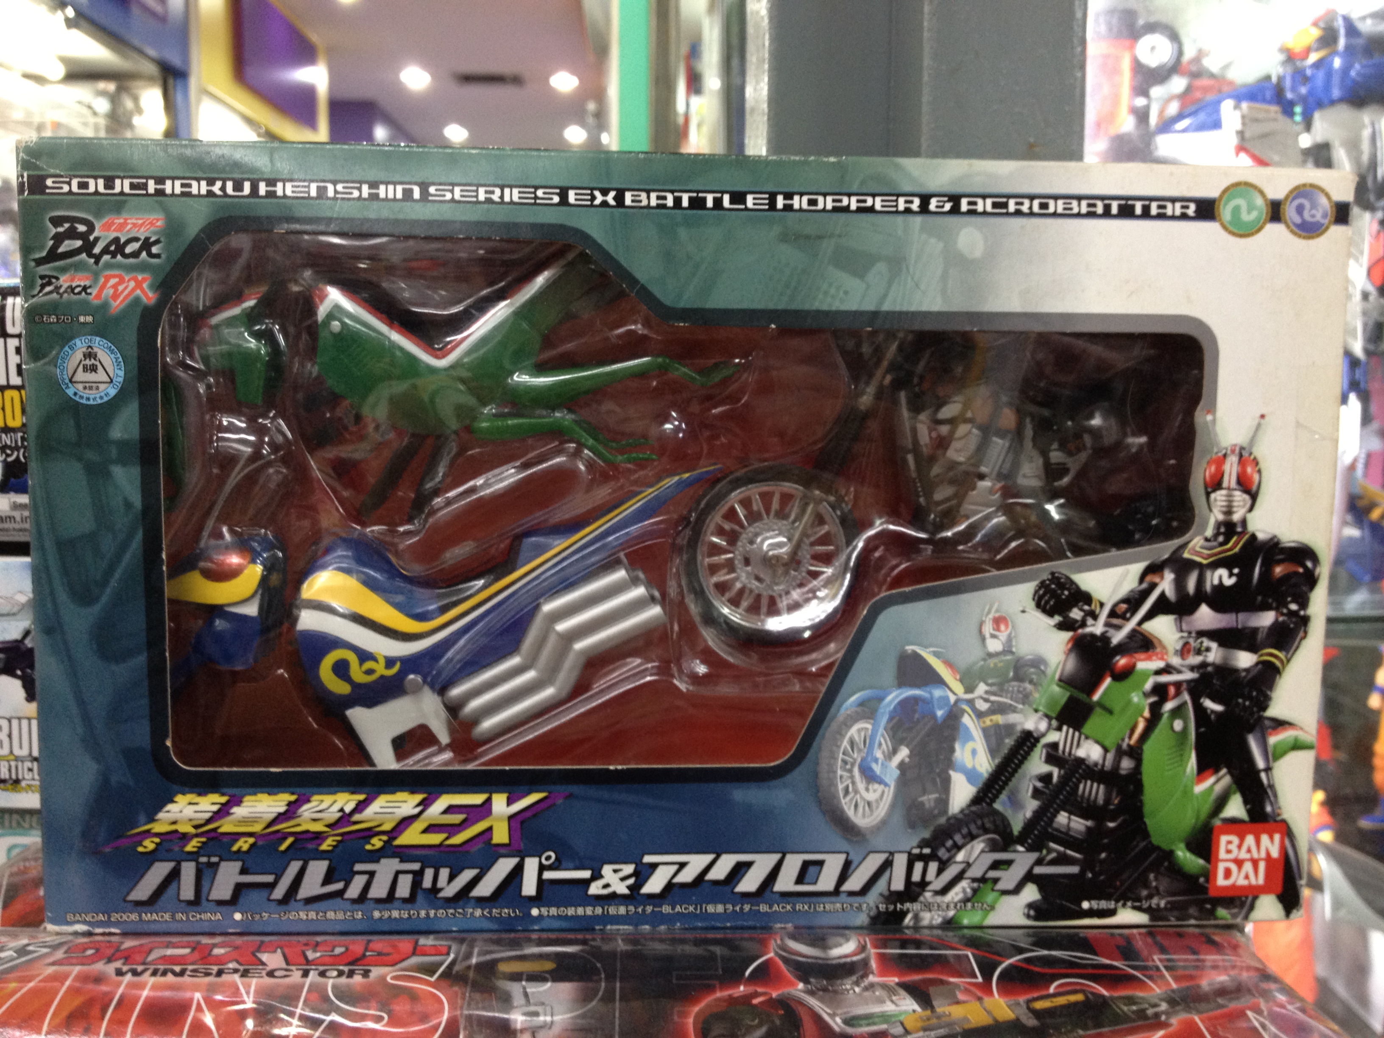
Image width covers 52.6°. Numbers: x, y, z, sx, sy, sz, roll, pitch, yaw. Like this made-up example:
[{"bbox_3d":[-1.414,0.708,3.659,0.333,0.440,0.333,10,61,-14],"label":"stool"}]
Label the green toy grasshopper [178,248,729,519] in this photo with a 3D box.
[{"bbox_3d":[-0.063,-0.040,0.400,0.157,0.080,0.042,1,6,-3],"label":"green toy grasshopper"}]

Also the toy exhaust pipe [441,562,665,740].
[{"bbox_3d":[-0.040,0.038,0.403,0.069,0.028,0.018,-32,7,1],"label":"toy exhaust pipe"}]

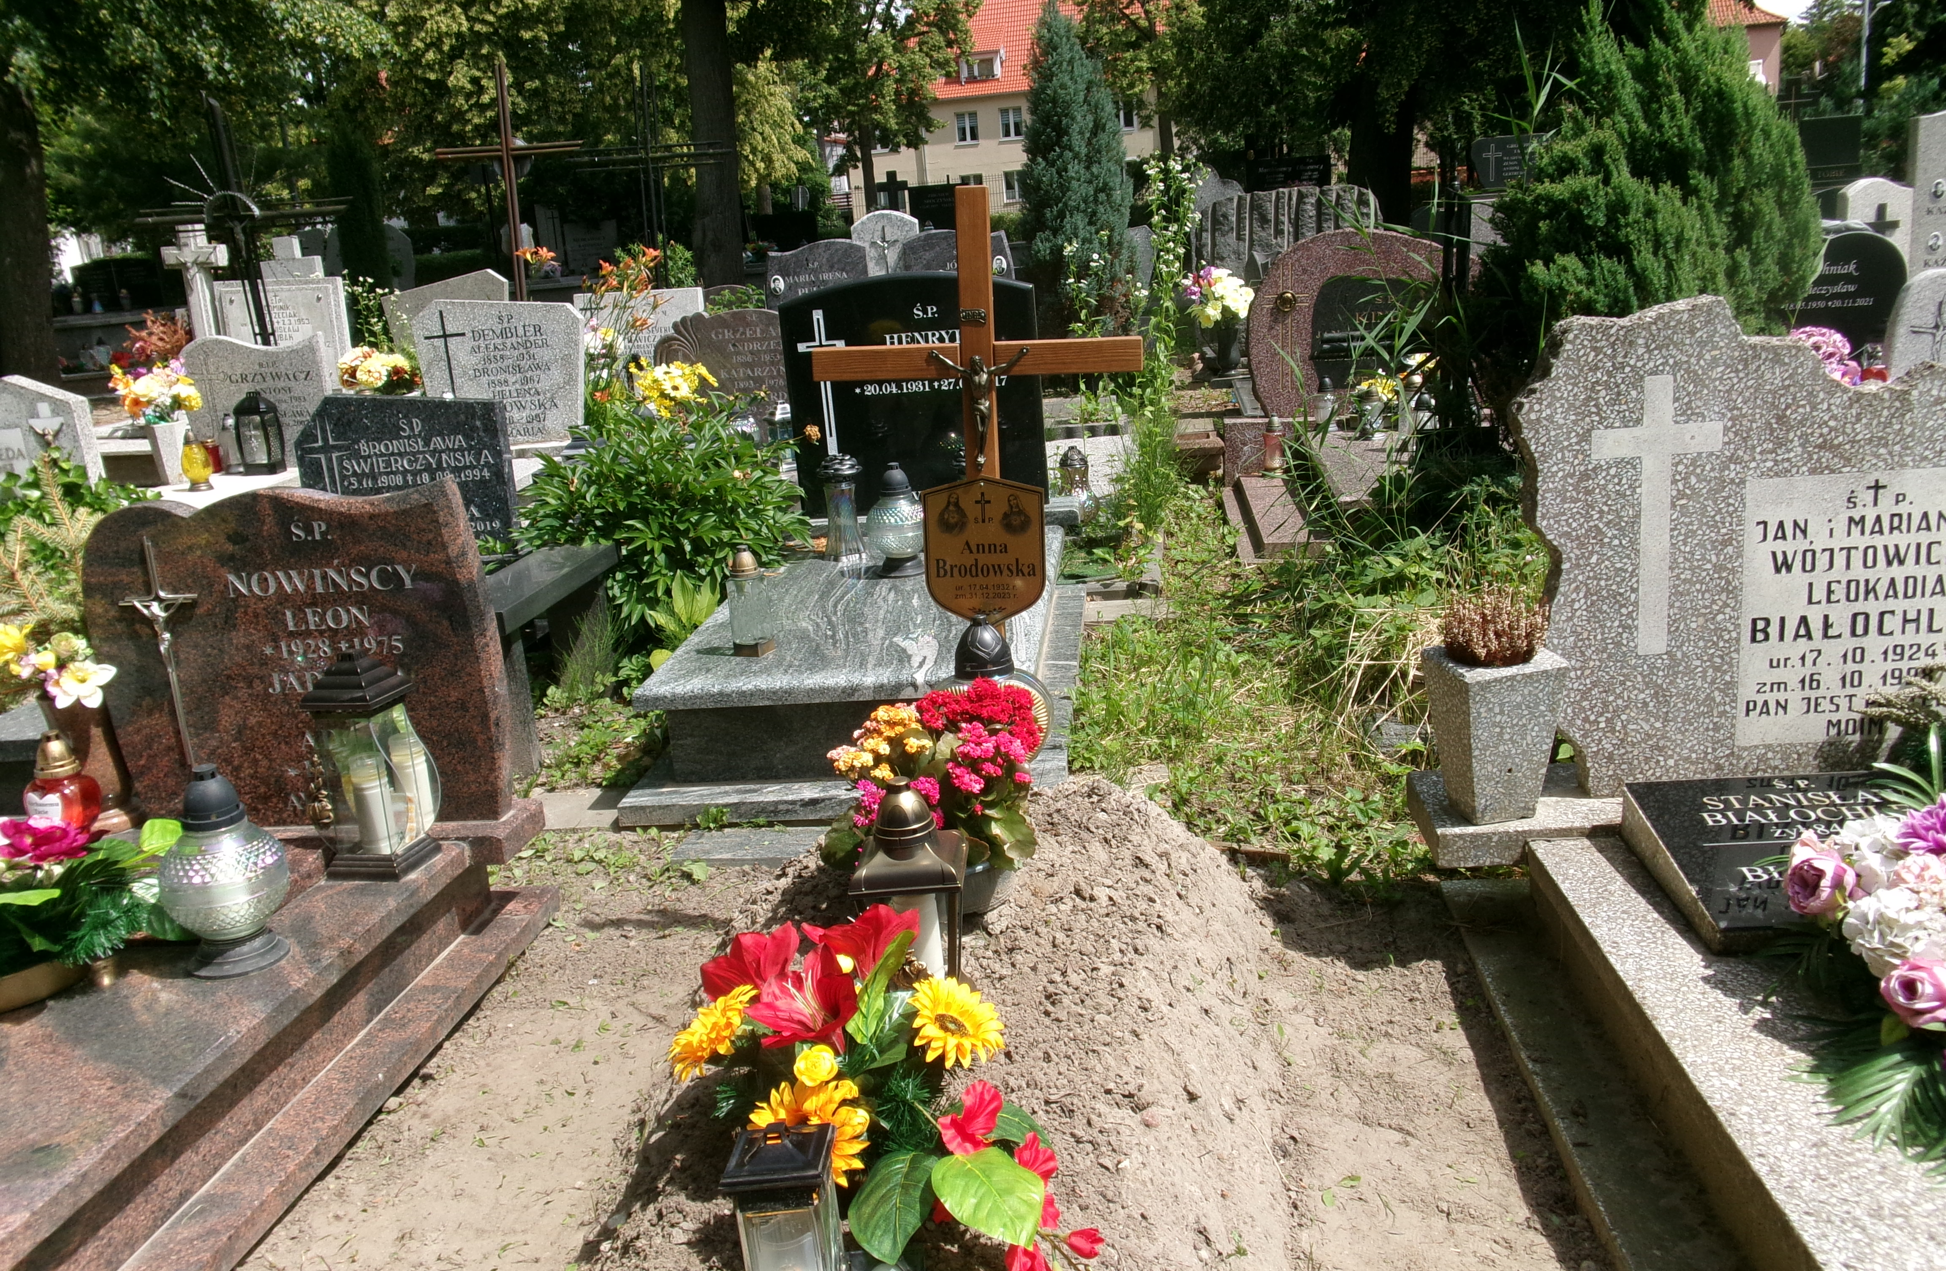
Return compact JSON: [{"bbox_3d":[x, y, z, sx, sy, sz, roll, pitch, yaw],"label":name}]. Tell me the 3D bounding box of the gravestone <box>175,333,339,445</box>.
[{"bbox_3d":[-3.732,-1.204,8.152,0.720,0.698,0.100,-2,14,8],"label":"gravestone"}]

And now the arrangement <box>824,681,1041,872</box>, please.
[{"bbox_3d":[-0.067,0.248,2.630,0.350,0.290,0.320,-3,13,7],"label":"arrangement"}]

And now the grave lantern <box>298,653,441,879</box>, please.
[{"bbox_3d":[-1.124,0.229,2.901,0.190,0.401,0.175,-2,14,10],"label":"grave lantern"}]

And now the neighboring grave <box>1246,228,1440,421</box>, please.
[{"bbox_3d":[1.887,-1.481,7.500,1.180,0.900,0.120,-3,13,7],"label":"neighboring grave"}]

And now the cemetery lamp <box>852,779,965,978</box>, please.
[{"bbox_3d":[-0.097,0.372,2.367,0.160,0.340,0.160,-4,13,3],"label":"cemetery lamp"}]

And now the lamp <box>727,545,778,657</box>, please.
[{"bbox_3d":[-0.564,-0.091,3.973,0.083,0.279,0.083,2,15,23],"label":"lamp"}]

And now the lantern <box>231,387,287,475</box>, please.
[{"bbox_3d":[-3.630,-1.035,7.974,0.200,0.408,0.200,-3,14,7],"label":"lantern"}]

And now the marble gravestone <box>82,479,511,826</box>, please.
[{"bbox_3d":[-1.356,0.047,3.139,0.790,0.670,0.090,-3,13,7],"label":"marble gravestone"}]

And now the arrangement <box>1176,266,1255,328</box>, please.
[{"bbox_3d":[1.518,-2.116,9.826,0.440,0.370,0.400,-3,14,6],"label":"arrangement"}]

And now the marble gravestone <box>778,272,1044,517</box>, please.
[{"bbox_3d":[-0.207,-0.871,5.638,0.903,0.843,0.085,-3,14,6],"label":"marble gravestone"}]

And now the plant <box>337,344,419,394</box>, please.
[{"bbox_3d":[-2.829,-1.250,7.500,0.400,0.270,0.340,-3,13,7],"label":"plant"}]

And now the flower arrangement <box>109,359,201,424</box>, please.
[{"bbox_3d":[-4.080,-1.217,7.853,0.390,0.300,0.350,-3,14,6],"label":"flower arrangement"}]

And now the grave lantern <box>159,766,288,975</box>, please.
[{"bbox_3d":[-1.210,0.365,2.544,0.207,0.321,0.207,-3,14,6],"label":"grave lantern"}]

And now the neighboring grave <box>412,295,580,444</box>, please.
[{"bbox_3d":[-2.354,-1.300,7.800,0.820,0.720,0.090,-3,13,7],"label":"neighboring grave"}]

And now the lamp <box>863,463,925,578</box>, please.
[{"bbox_3d":[-0.245,-0.376,4.928,0.190,0.330,0.190,-3,14,6],"label":"lamp"}]

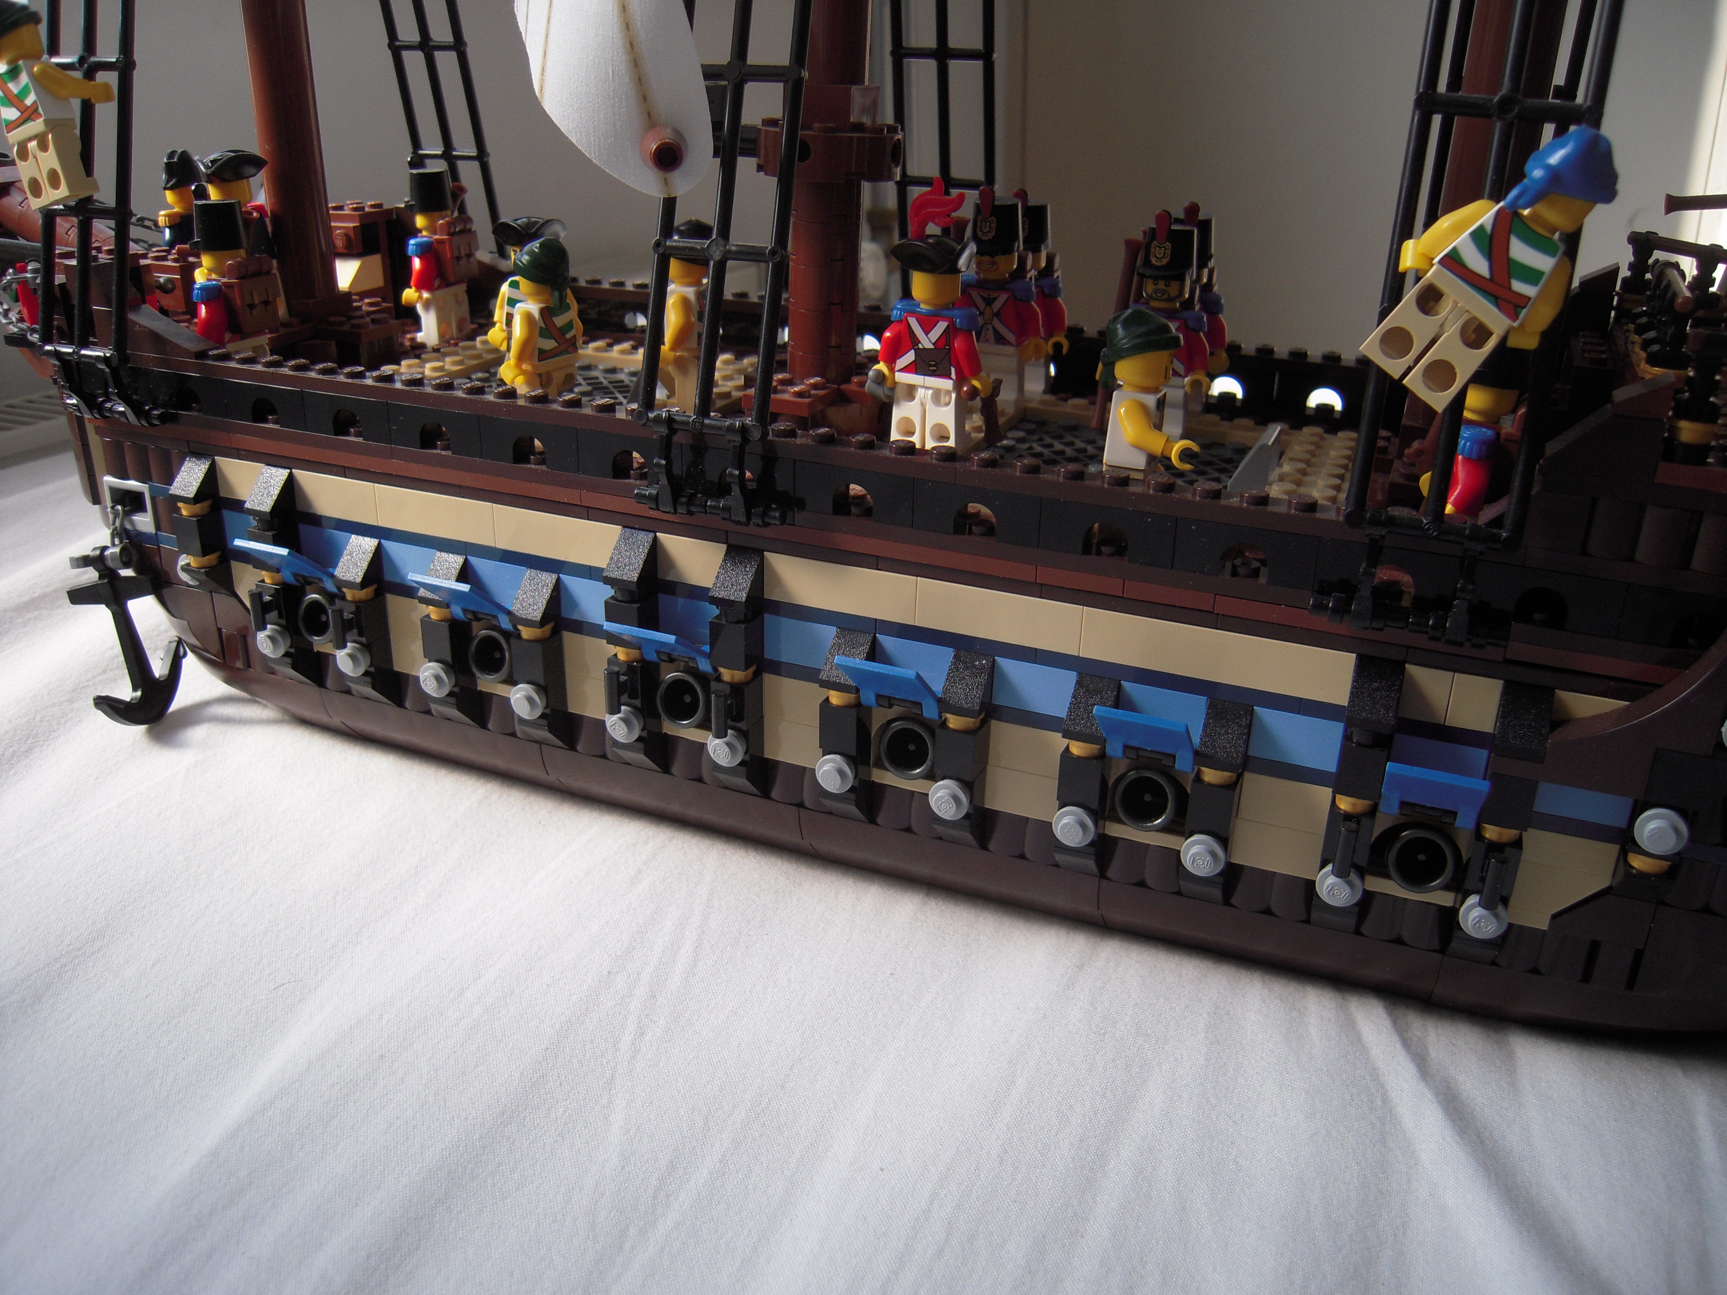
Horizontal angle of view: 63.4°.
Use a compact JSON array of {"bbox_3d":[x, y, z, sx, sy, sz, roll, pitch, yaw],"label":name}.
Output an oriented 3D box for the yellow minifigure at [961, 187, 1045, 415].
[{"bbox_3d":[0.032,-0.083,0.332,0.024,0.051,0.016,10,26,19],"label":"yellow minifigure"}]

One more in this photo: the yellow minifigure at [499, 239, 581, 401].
[{"bbox_3d":[-0.072,-0.072,0.318,0.015,0.042,0.024,11,26,20],"label":"yellow minifigure"}]

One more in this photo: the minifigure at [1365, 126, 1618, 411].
[{"bbox_3d":[0.094,-0.056,0.205,0.024,0.042,0.015,42,21,12],"label":"minifigure"}]

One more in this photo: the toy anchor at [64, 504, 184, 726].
[{"bbox_3d":[-0.187,-0.006,0.354,0.022,0.056,0.040,1,24,-1],"label":"toy anchor"}]

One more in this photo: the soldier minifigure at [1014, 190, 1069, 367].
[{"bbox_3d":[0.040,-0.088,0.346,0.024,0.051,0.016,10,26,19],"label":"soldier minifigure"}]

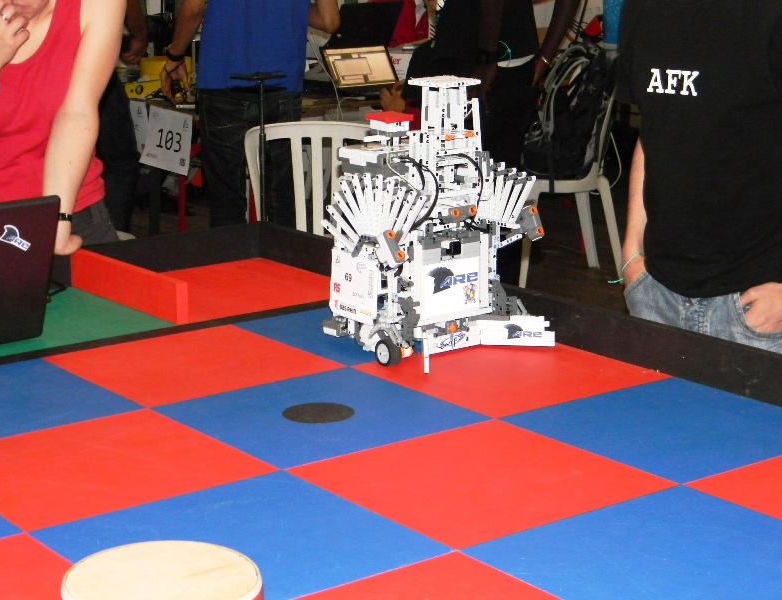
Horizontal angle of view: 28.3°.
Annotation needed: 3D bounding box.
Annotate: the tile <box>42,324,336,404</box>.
[{"bbox_3d":[-0.312,0.106,2.460,0.350,0.012,0.350,-10,16,-36],"label":"tile"}]

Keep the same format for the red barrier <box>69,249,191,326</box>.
[{"bbox_3d":[-0.489,-0.029,2.866,0.022,0.075,0.412,-10,16,-36],"label":"red barrier"}]

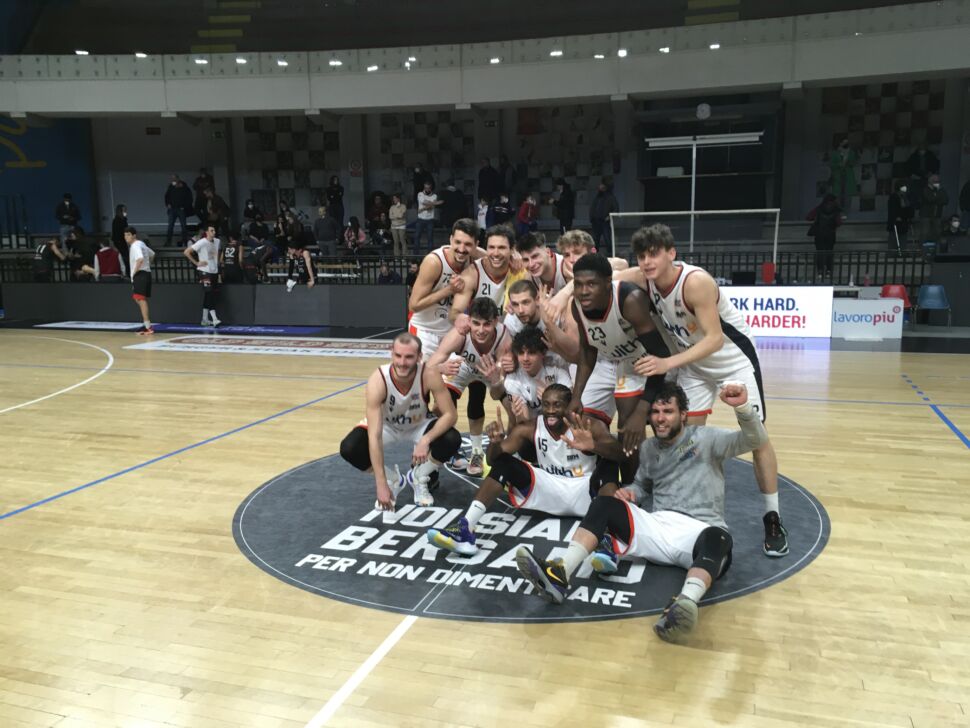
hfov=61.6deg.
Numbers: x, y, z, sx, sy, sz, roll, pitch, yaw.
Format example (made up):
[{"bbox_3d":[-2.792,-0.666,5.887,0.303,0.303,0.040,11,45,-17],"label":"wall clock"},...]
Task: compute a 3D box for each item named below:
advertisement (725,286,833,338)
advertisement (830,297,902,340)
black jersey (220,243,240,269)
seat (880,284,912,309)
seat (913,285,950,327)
[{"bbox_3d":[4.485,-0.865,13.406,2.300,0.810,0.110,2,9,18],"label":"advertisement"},{"bbox_3d":[6.058,-0.716,12.889,1.030,0.620,0.090,2,9,18],"label":"advertisement"},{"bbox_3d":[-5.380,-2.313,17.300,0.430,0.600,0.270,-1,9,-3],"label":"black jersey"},{"bbox_3d":[6.967,-0.957,13.858,0.520,0.780,0.540,2,9,18],"label":"seat"},{"bbox_3d":[7.527,-0.938,13.672,0.530,0.780,0.540,2,9,18],"label":"seat"}]

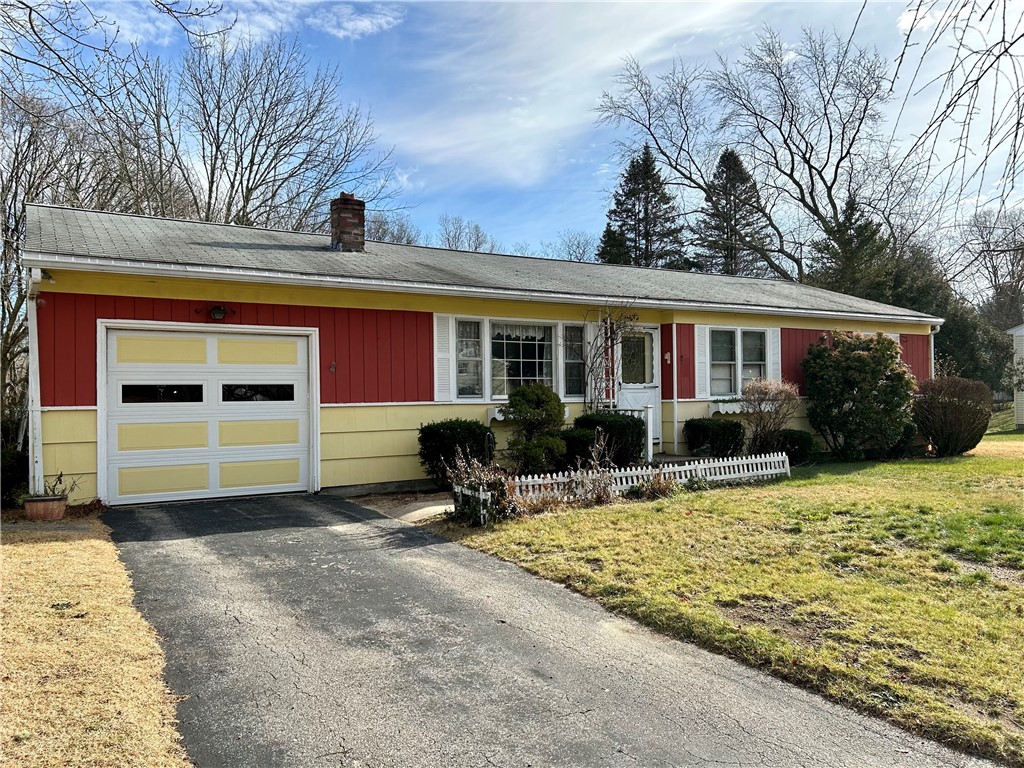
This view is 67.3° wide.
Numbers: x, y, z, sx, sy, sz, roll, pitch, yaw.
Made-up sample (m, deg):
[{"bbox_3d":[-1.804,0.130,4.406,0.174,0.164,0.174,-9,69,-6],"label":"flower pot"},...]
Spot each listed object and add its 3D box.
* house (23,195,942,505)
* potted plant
[{"bbox_3d":[0.308,-0.866,16.678,18.200,4.900,8.150,0,-1,-32],"label":"house"},{"bbox_3d":[-5.197,1.270,8.680,0.600,0.530,0.520,0,-1,-32],"label":"potted plant"}]

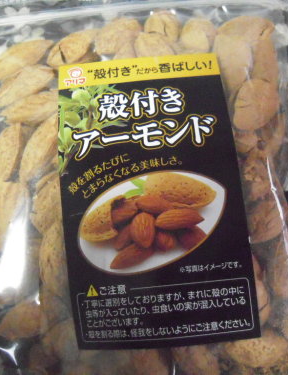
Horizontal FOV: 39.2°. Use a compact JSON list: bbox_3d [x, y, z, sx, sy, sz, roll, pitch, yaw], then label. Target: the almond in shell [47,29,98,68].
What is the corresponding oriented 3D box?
[{"bbox_3d":[-0.039,-0.077,0.223,0.034,0.017,0.020,-38,81,-6],"label":"almond in shell"}]

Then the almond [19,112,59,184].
[{"bbox_3d":[-0.054,-0.022,0.221,0.018,0.015,0.044,23,75,8],"label":"almond"}]

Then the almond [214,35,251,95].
[{"bbox_3d":[0.048,-0.066,0.217,0.021,0.016,0.037,-4,80,1],"label":"almond"}]

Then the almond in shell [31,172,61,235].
[{"bbox_3d":[-0.047,0.009,0.215,0.019,0.015,0.036,10,74,4],"label":"almond in shell"}]

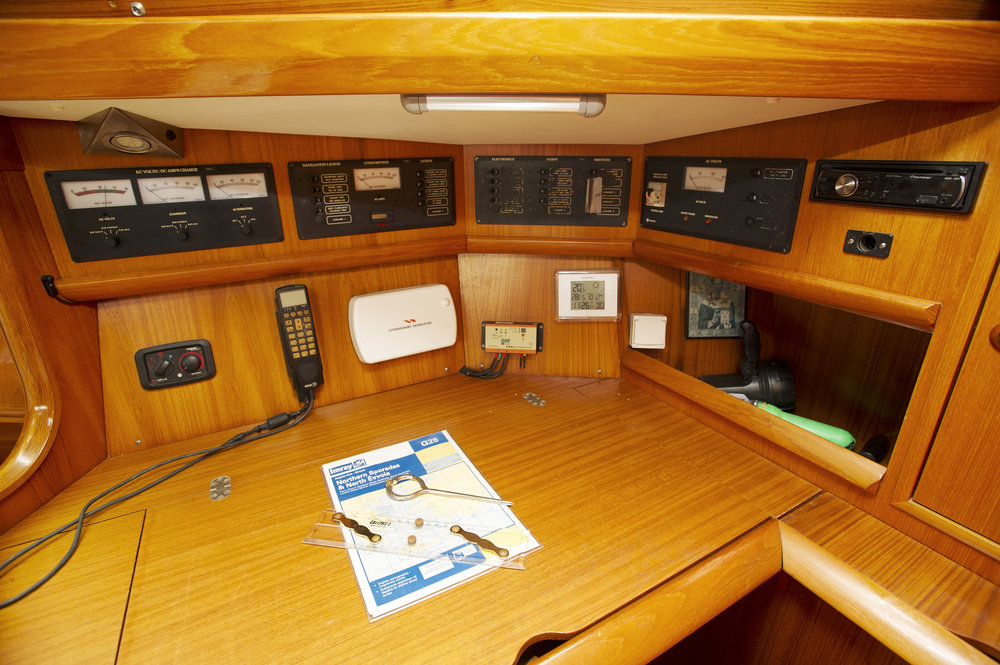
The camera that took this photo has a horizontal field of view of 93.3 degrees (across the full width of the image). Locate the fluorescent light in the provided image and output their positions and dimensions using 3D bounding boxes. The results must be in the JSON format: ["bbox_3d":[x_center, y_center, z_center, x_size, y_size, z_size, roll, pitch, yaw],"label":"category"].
[{"bbox_3d":[0.004,-0.290,0.590,0.257,0.037,0.041,-1,15,-6],"label":"fluorescent light"}]

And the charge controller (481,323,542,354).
[{"bbox_3d":[0.030,0.016,1.166,0.152,0.075,0.034,1,18,6],"label":"charge controller"}]

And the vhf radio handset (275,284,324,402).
[{"bbox_3d":[-0.408,0.020,0.964,0.056,0.226,0.060,-13,19,-27],"label":"vhf radio handset"}]

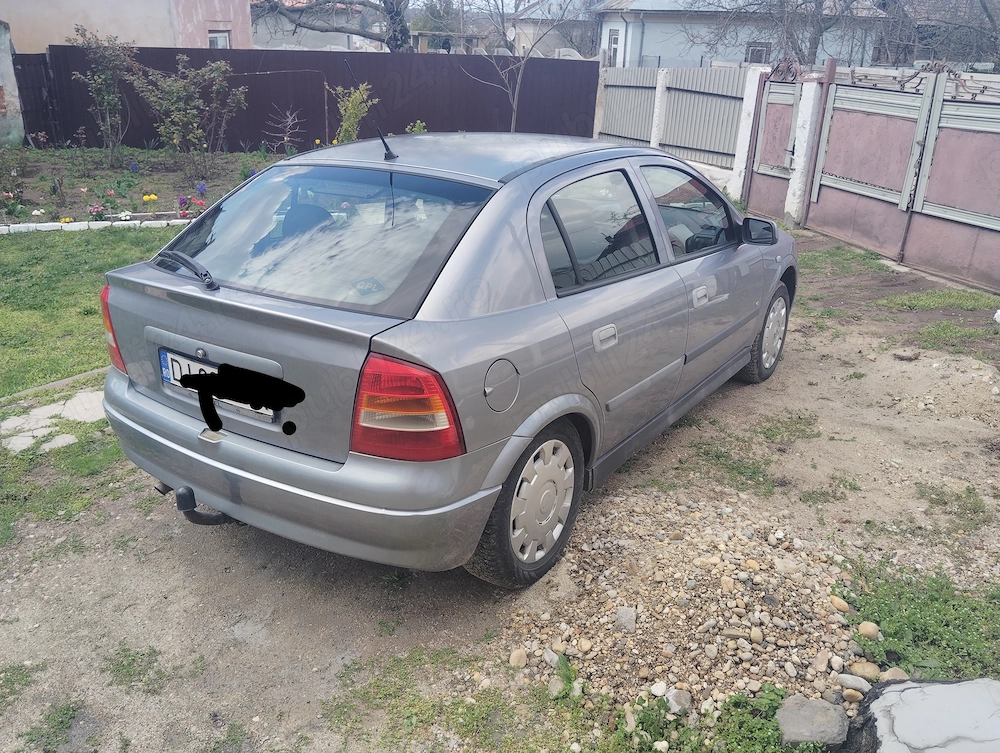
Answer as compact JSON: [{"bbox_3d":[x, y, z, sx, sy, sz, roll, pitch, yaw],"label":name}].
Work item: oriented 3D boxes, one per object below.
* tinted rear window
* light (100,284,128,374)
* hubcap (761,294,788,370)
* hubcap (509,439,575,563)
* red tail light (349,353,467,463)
[{"bbox_3d":[-0.601,-0.490,2.615,1.176,0.095,0.708,14,51,31],"label":"tinted rear window"},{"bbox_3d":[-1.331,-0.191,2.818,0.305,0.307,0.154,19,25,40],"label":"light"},{"bbox_3d":[1.593,-0.253,4.707,0.050,0.413,0.413,14,22,31],"label":"hubcap"},{"bbox_3d":[0.141,0.408,2.646,0.050,0.413,0.413,14,22,31],"label":"hubcap"},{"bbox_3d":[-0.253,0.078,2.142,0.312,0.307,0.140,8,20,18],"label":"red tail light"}]

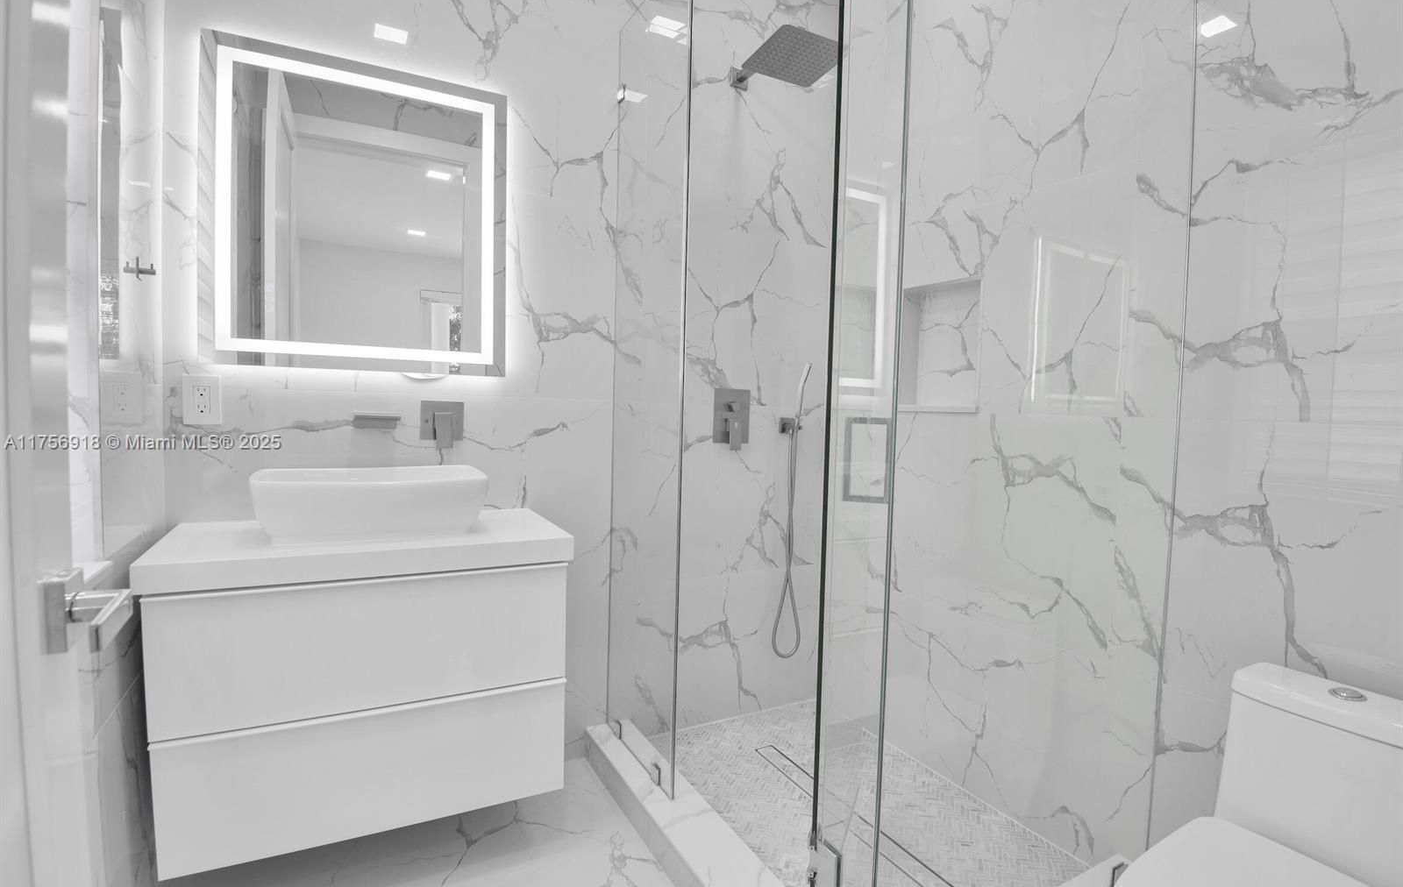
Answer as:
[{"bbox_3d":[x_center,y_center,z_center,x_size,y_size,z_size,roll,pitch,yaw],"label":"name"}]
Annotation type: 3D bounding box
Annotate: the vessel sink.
[{"bbox_3d":[-0.794,0.143,1.610,0.494,0.136,0.363,0,4,-27],"label":"vessel sink"}]

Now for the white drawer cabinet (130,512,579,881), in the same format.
[{"bbox_3d":[-0.791,0.523,1.625,0.835,0.623,0.443,0,4,-27],"label":"white drawer cabinet"}]

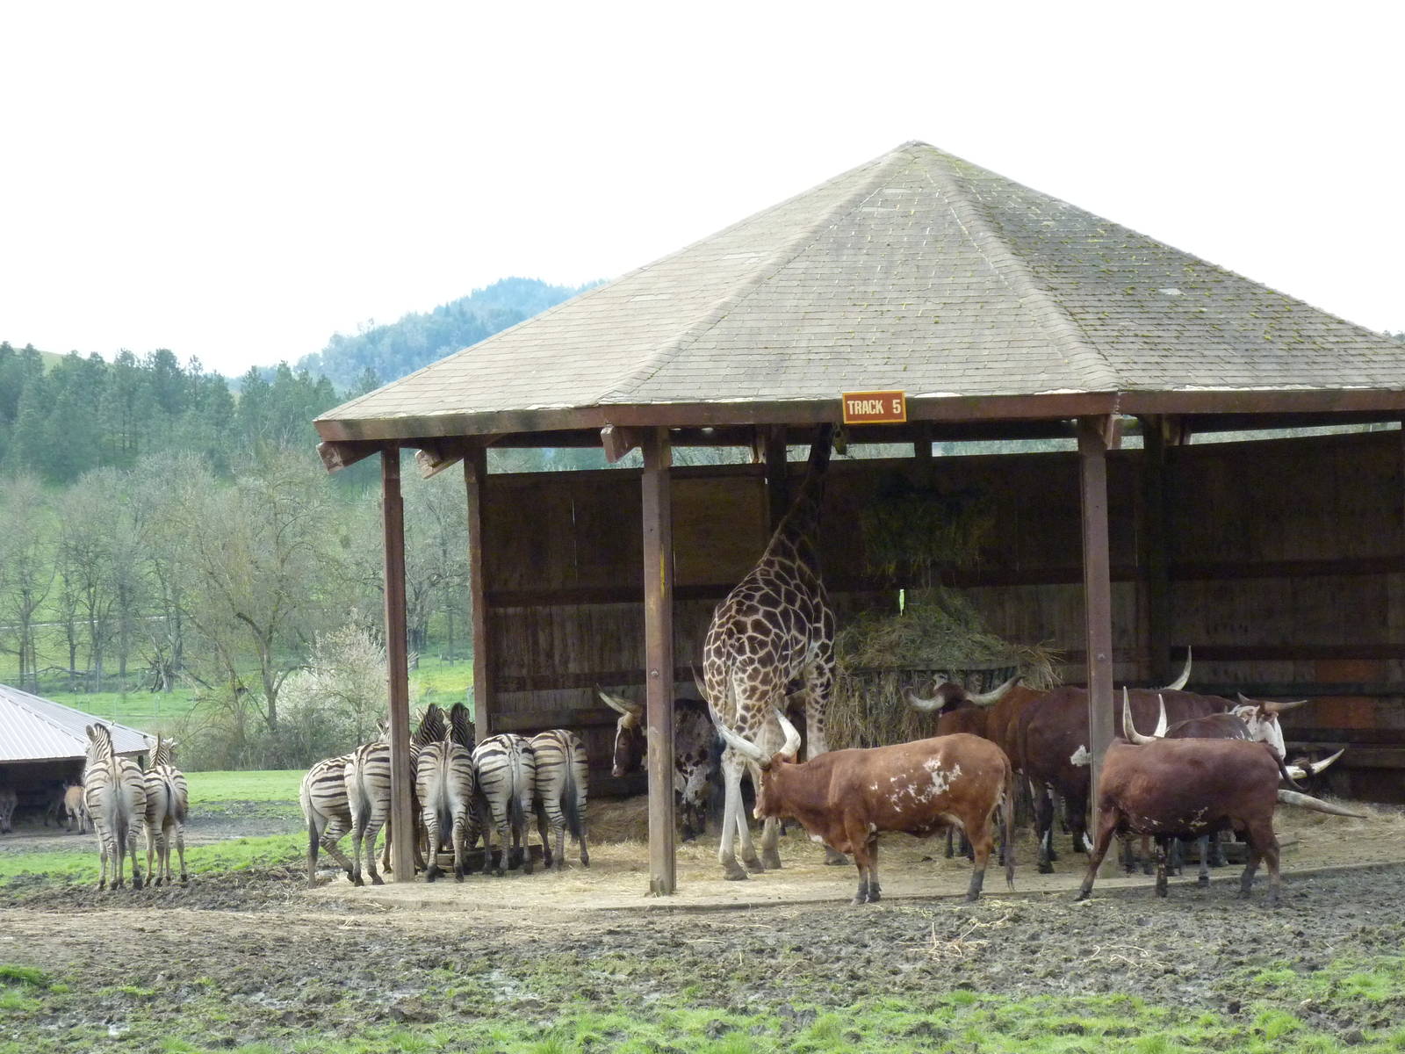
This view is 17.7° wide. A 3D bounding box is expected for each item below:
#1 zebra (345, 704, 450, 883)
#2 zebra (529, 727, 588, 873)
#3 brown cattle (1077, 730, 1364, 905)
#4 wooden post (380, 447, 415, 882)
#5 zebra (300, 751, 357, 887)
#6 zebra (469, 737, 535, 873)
[{"bbox_3d":[-2.518,2.196,37.449,0.480,1.420,1.800,-2,0,19],"label":"zebra"},{"bbox_3d":[-1.366,2.277,38.500,0.500,1.170,1.900,-1,0,-15],"label":"zebra"},{"bbox_3d":[3.687,2.083,33.305,1.850,1.300,0.650,-2,0,13],"label":"brown cattle"},{"bbox_3d":[-2.478,1.095,36.764,0.150,3.600,0.150,-1,0,-15],"label":"wooden post"},{"bbox_3d":[-2.682,2.362,37.955,0.480,1.200,1.850,-2,-1,36],"label":"zebra"},{"bbox_3d":[-1.838,2.474,40.710,0.500,1.300,2.000,-2,-1,-8],"label":"zebra"}]

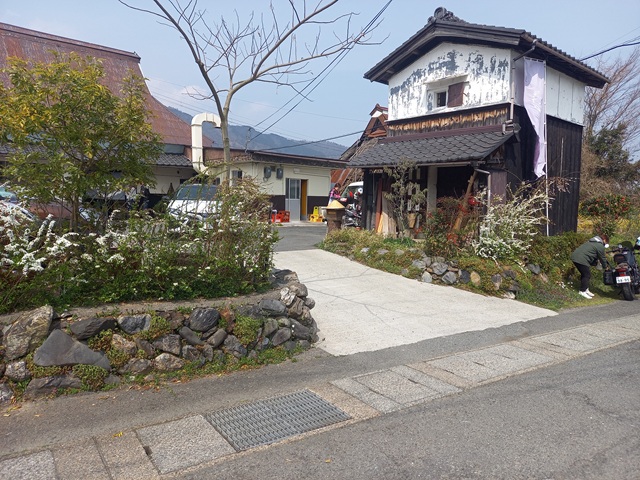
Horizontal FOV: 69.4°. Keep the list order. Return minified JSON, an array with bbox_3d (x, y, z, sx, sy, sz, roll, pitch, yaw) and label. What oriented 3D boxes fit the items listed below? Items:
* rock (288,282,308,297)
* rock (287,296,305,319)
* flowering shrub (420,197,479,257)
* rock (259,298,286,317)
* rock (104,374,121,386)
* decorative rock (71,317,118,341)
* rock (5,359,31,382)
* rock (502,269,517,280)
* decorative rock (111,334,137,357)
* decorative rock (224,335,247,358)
[{"bbox_3d":[-0.249,0.574,5.360,0.180,0.150,0.210,6,8,45],"label":"rock"},{"bbox_3d":[-0.309,0.865,5.834,0.233,0.279,0.170,-2,6,-23],"label":"rock"},{"bbox_3d":[2.592,-0.270,9.250,1.150,1.180,1.050,3,6,20],"label":"flowering shrub"},{"bbox_3d":[-0.517,0.735,5.030,0.280,0.180,0.200,-3,6,-30],"label":"rock"},{"bbox_3d":[-1.794,1.211,3.997,0.126,0.083,0.092,-2,6,-35],"label":"rock"},{"bbox_3d":[-1.983,0.776,4.052,0.366,0.179,0.231,-2,6,-35],"label":"decorative rock"},{"bbox_3d":[-2.618,1.129,4.000,0.210,0.170,0.170,-2,6,-22],"label":"rock"},{"bbox_3d":[3.362,0.612,8.200,0.250,0.200,0.200,3,6,20],"label":"rock"},{"bbox_3d":[-1.968,1.056,4.628,0.238,0.203,0.165,-2,6,-23],"label":"decorative rock"},{"bbox_3d":[-0.948,1.180,5.122,0.257,0.245,0.199,-2,6,-23],"label":"decorative rock"}]

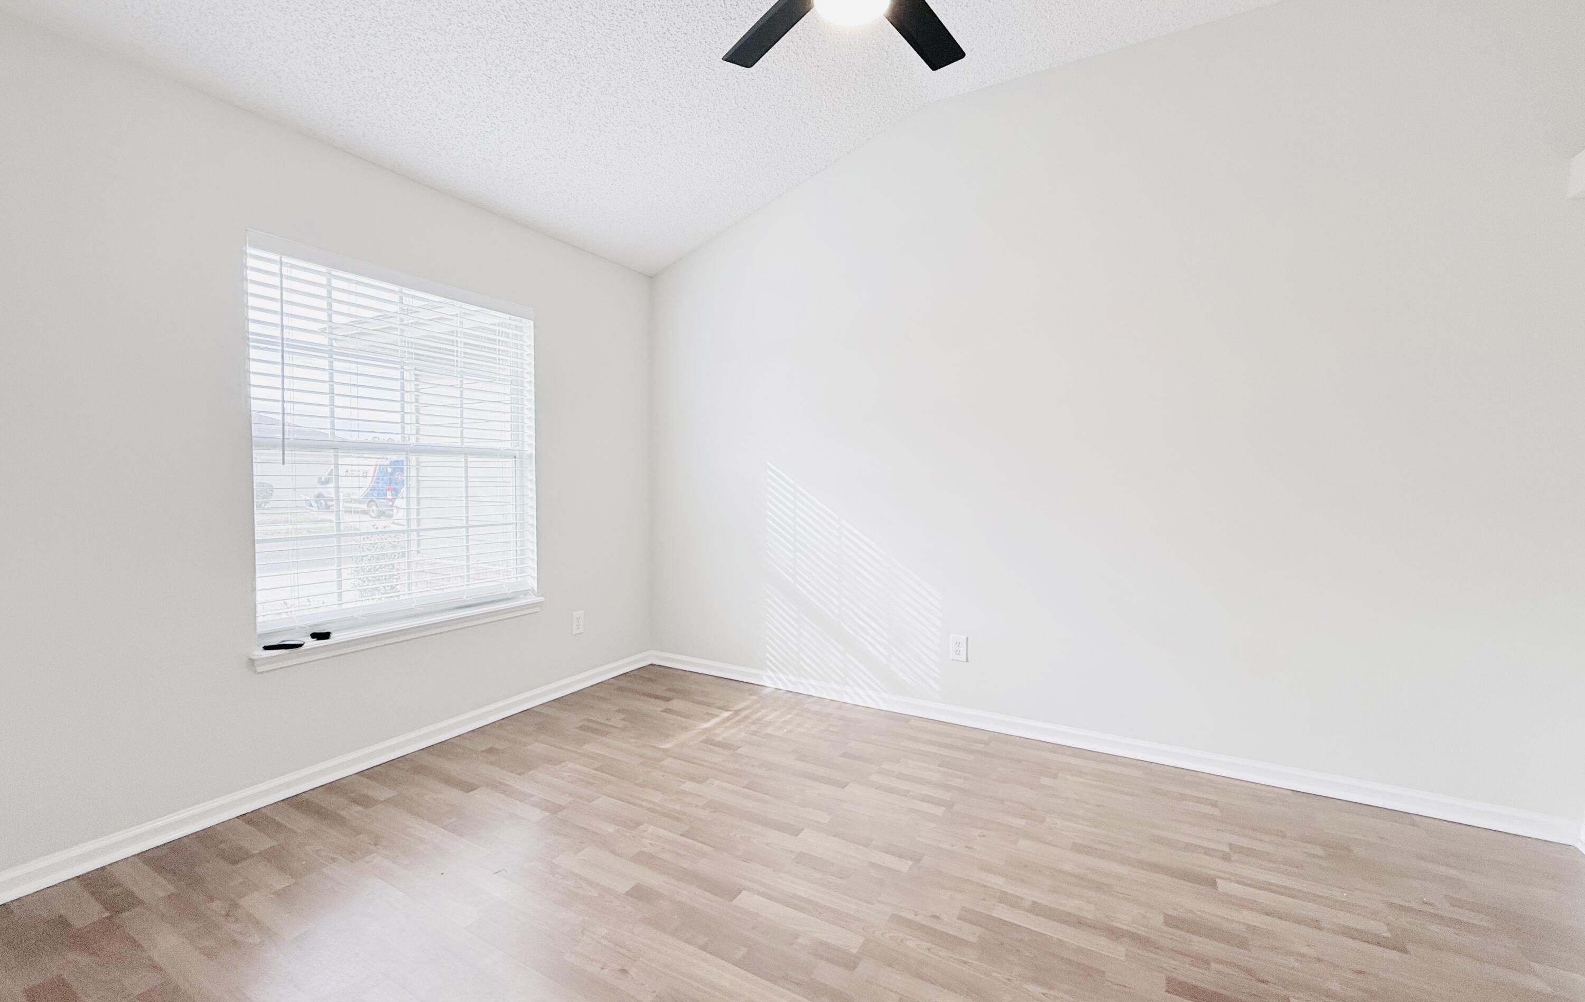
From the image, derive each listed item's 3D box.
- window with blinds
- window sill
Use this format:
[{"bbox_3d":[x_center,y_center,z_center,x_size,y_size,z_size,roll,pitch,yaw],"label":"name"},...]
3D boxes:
[{"bbox_3d":[-1.623,-0.222,2.763,0.080,1.453,1.180,2,3,29],"label":"window with blinds"},{"bbox_3d":[-1.624,0.551,2.790,0.095,0.075,1.235,2,3,29],"label":"window sill"}]

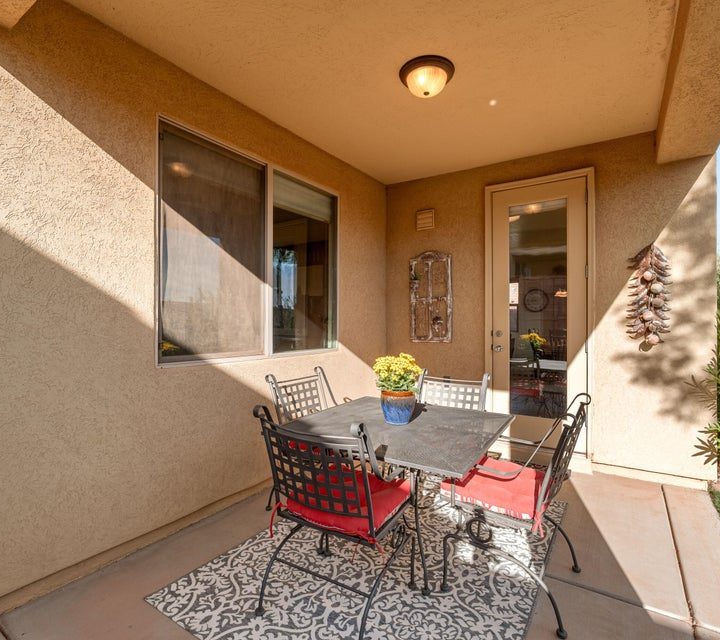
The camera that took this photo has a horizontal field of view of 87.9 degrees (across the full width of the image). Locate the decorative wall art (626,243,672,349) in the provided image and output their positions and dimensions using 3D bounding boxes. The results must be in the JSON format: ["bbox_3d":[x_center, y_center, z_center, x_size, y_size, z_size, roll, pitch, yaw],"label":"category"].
[{"bbox_3d":[2.315,-0.200,2.985,0.290,0.820,0.090,0,0,31],"label":"decorative wall art"}]

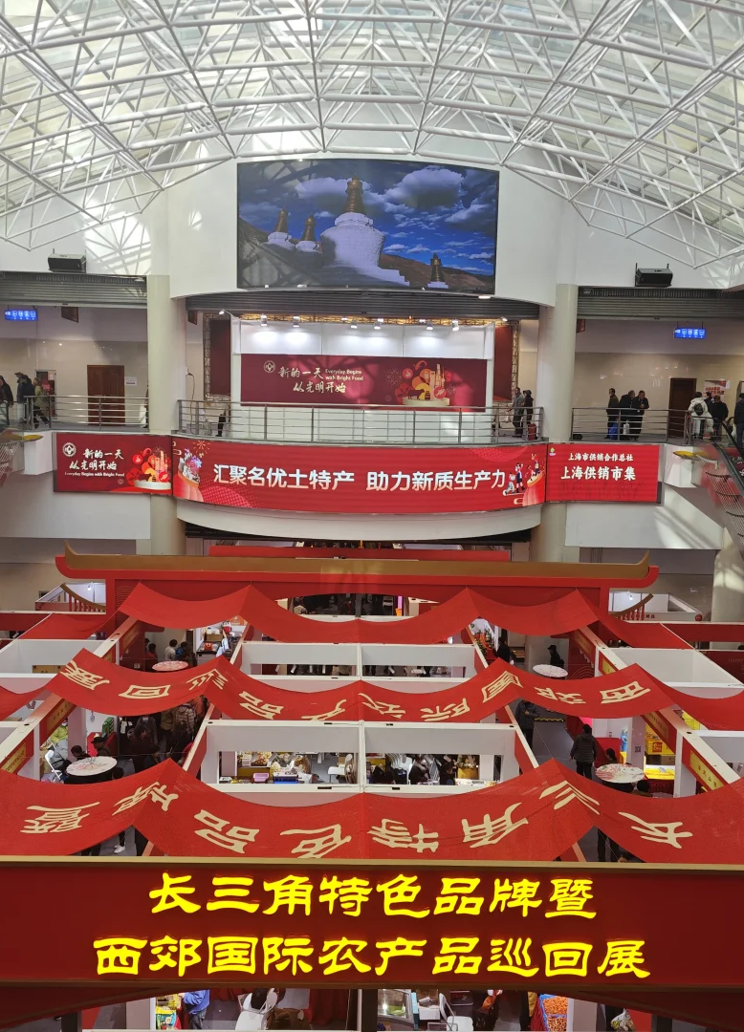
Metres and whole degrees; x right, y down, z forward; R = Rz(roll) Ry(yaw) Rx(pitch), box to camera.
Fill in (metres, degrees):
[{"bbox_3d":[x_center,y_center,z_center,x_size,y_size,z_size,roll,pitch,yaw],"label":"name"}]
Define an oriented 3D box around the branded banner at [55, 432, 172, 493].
[{"bbox_3d":[-8.211,-1.654,29.229,3.680,1.950,0.200,1,7,-3],"label":"branded banner"}]

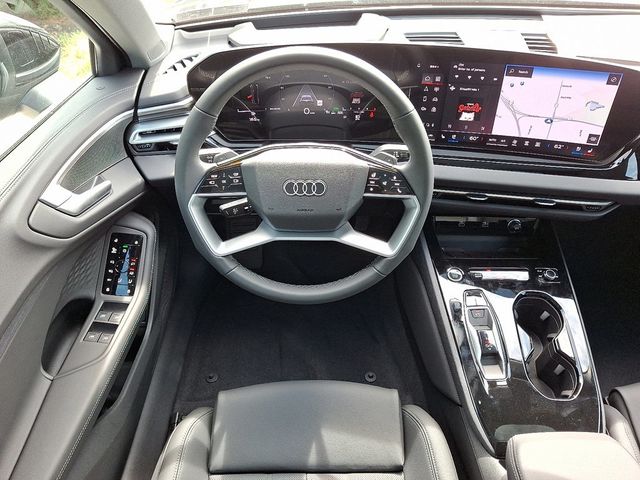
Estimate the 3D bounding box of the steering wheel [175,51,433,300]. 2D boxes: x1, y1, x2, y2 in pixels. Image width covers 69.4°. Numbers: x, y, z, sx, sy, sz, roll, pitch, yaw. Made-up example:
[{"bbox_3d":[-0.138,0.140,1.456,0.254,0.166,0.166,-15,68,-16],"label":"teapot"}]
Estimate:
[{"bbox_3d":[-0.022,-0.083,0.681,0.372,0.368,0.085,0,17,0],"label":"steering wheel"}]

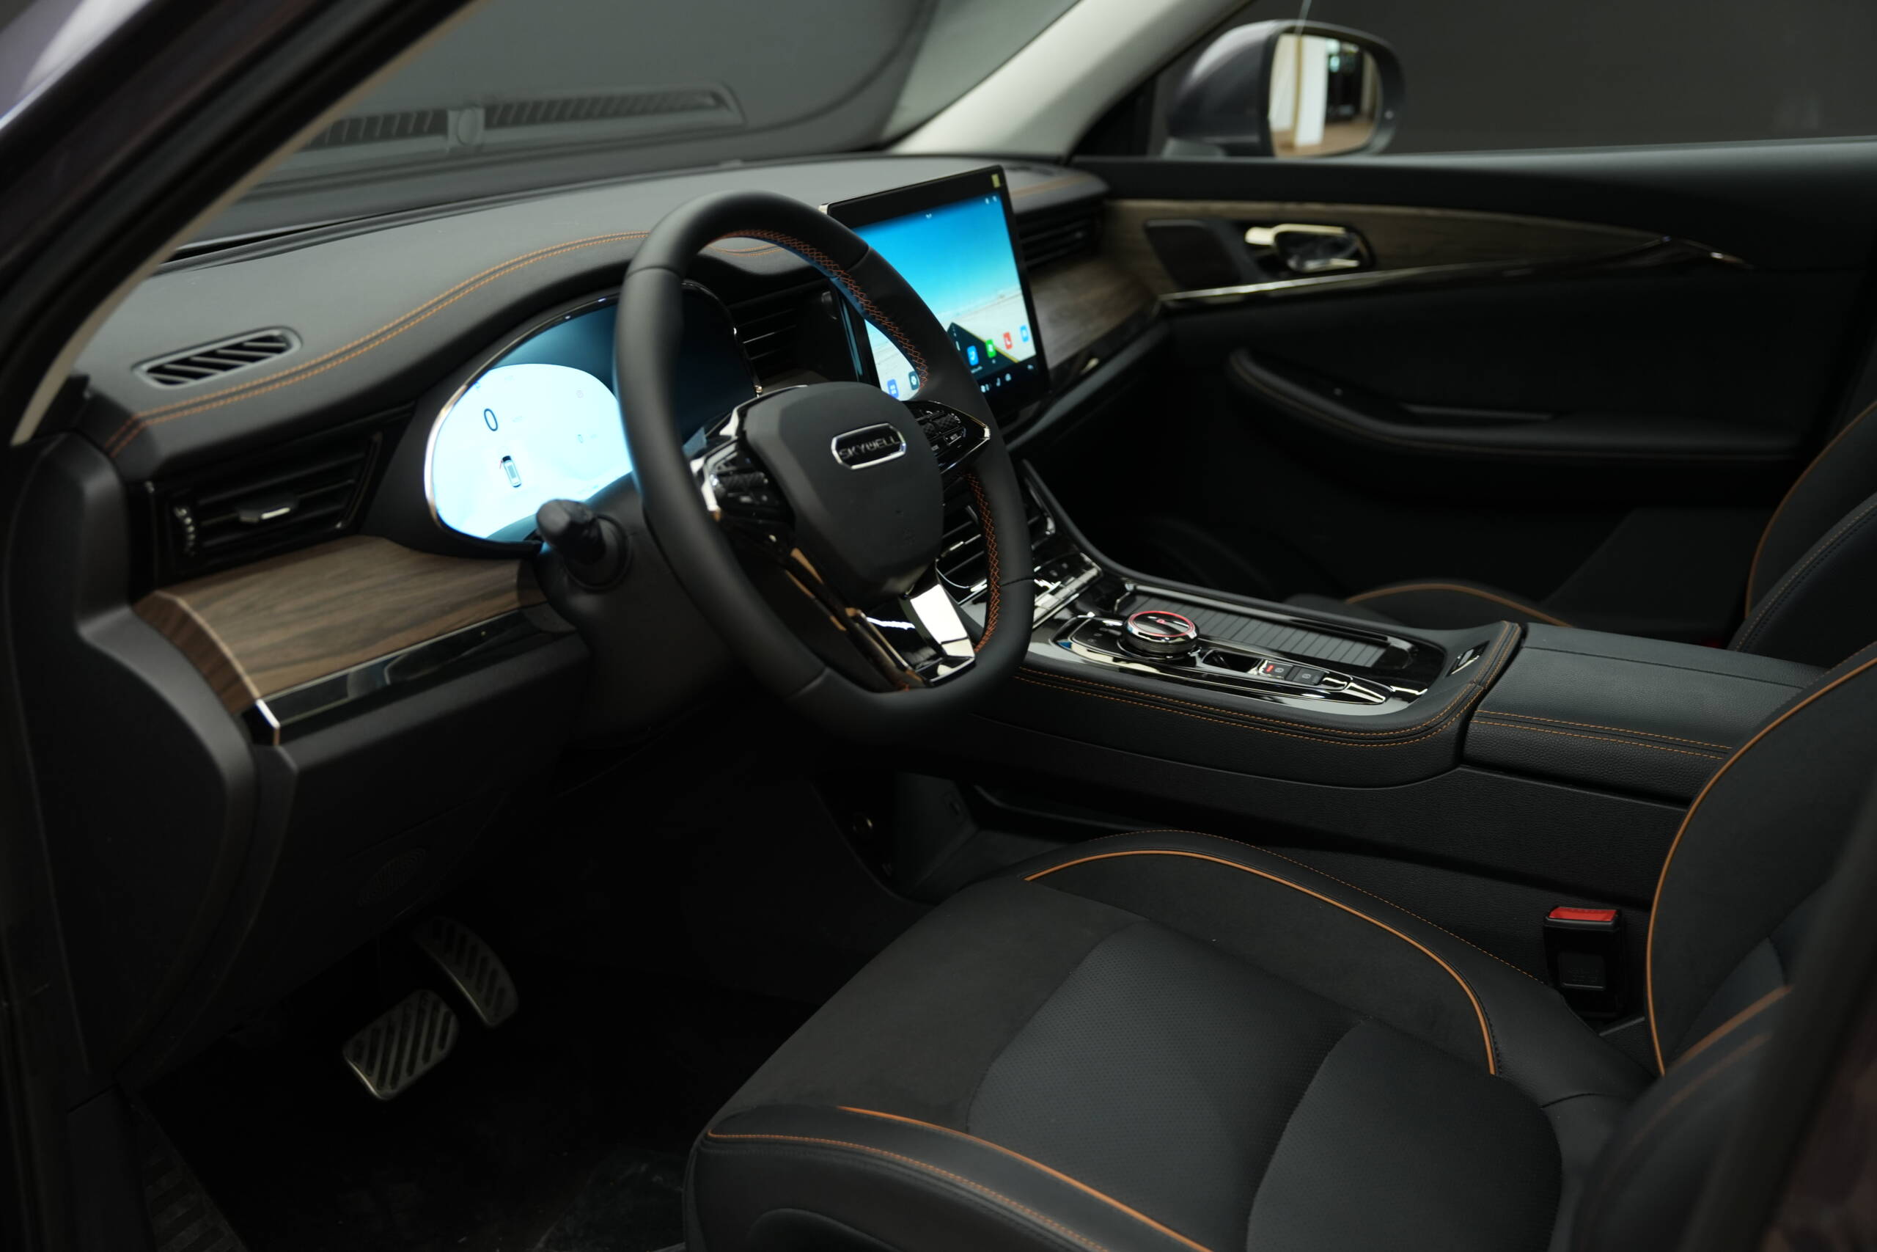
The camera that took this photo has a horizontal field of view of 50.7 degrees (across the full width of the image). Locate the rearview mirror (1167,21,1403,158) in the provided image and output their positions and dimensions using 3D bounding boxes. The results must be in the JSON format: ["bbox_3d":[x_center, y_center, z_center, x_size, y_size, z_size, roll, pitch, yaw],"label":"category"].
[{"bbox_3d":[0.421,-0.638,2.400,0.250,0.180,0.150,-16,26,-39],"label":"rearview mirror"}]

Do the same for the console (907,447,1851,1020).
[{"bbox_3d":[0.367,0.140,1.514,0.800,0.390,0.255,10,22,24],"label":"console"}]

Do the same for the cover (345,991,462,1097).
[{"bbox_3d":[-0.419,0.332,1.573,0.025,0.062,0.104,-40,-3,32],"label":"cover"}]

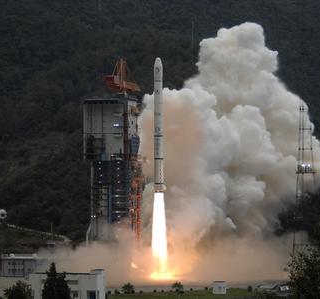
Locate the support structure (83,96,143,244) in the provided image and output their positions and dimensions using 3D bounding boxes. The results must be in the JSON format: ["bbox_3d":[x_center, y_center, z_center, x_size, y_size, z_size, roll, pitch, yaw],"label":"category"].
[{"bbox_3d":[-18.373,12.249,592.000,19.000,67.500,14.500,-1,-2,24],"label":"support structure"}]

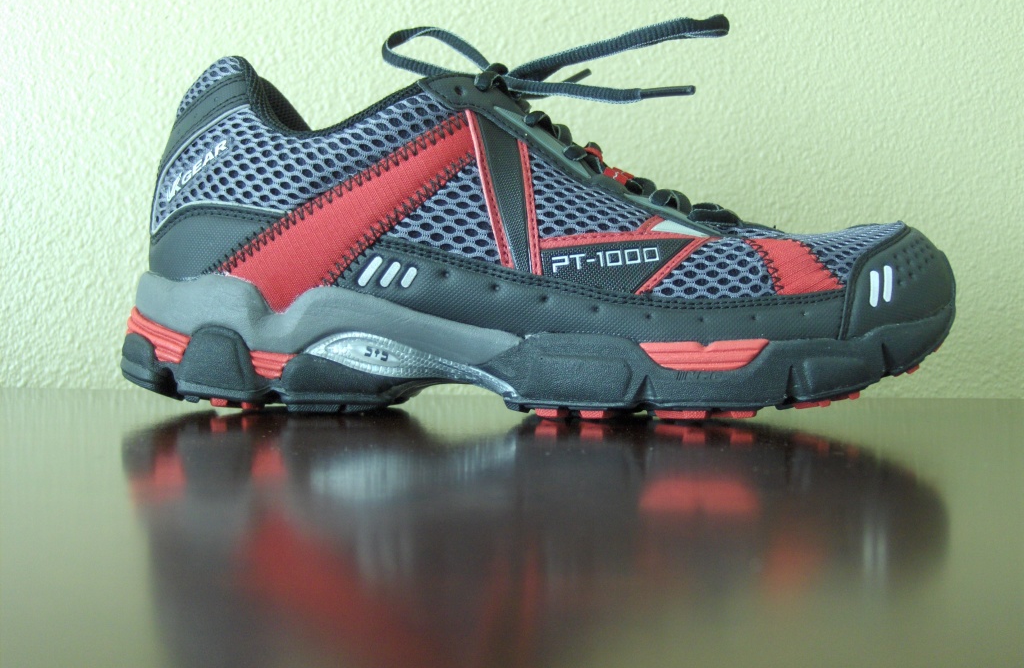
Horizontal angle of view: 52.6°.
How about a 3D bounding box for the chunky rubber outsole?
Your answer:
[{"bbox_3d":[0.009,0.003,0.374,0.298,0.049,0.108,1,1,0],"label":"chunky rubber outsole"}]

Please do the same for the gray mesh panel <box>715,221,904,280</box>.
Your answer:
[{"bbox_3d":[0.103,-0.029,0.357,0.065,0.022,0.055,1,1,0],"label":"gray mesh panel"}]

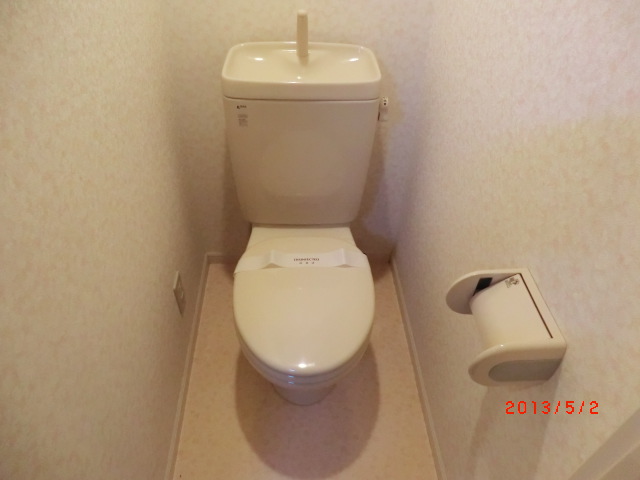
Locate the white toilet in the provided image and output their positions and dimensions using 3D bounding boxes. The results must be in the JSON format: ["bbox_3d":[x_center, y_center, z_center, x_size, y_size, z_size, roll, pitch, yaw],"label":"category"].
[{"bbox_3d":[-0.046,0.027,1.259,0.400,0.882,0.760,-1,42,-2],"label":"white toilet"}]

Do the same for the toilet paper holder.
[{"bbox_3d":[0.283,0.136,0.708,0.122,0.107,0.143,-1,42,-2],"label":"toilet paper holder"}]

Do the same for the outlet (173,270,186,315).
[{"bbox_3d":[-0.429,0.168,1.379,0.011,0.128,0.069,-1,42,-2],"label":"outlet"}]

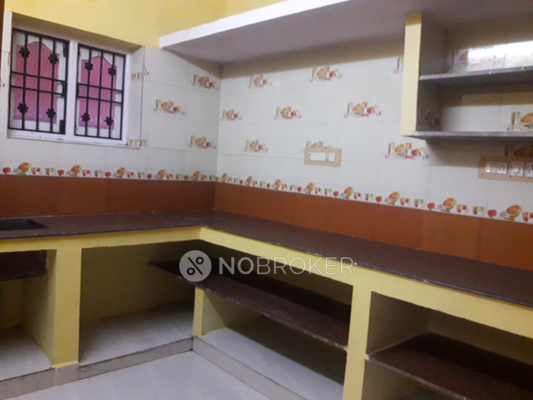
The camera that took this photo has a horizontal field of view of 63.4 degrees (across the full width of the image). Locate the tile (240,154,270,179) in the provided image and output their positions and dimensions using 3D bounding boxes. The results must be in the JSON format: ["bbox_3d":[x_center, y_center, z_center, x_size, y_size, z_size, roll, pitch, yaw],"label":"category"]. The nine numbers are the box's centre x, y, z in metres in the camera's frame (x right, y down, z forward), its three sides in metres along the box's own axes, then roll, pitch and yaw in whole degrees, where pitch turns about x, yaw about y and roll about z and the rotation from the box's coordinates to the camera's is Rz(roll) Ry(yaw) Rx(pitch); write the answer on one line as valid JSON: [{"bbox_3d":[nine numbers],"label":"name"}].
[{"bbox_3d":[-0.096,-0.271,3.406,0.010,0.158,0.322,-1,7,-43],"label":"tile"}]

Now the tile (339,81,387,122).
[{"bbox_3d":[0.553,-0.567,2.479,0.010,0.229,0.295,-1,7,-44],"label":"tile"}]

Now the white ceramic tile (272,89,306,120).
[{"bbox_3d":[0.156,-0.679,3.135,0.010,0.245,0.322,-1,7,-43],"label":"white ceramic tile"}]

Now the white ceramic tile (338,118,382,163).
[{"bbox_3d":[0.579,-0.363,2.692,0.010,0.245,0.322,-1,7,-43],"label":"white ceramic tile"}]

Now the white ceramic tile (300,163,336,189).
[{"bbox_3d":[0.345,-0.199,2.942,0.010,0.158,0.322,-1,7,-43],"label":"white ceramic tile"}]

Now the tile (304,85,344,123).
[{"bbox_3d":[0.349,-0.600,2.689,0.010,0.229,0.295,-1,7,-44],"label":"tile"}]

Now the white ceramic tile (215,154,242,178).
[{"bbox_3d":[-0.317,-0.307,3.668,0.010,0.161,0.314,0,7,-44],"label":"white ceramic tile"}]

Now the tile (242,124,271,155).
[{"bbox_3d":[-0.083,-0.475,3.422,0.010,0.250,0.324,0,7,-44],"label":"tile"}]

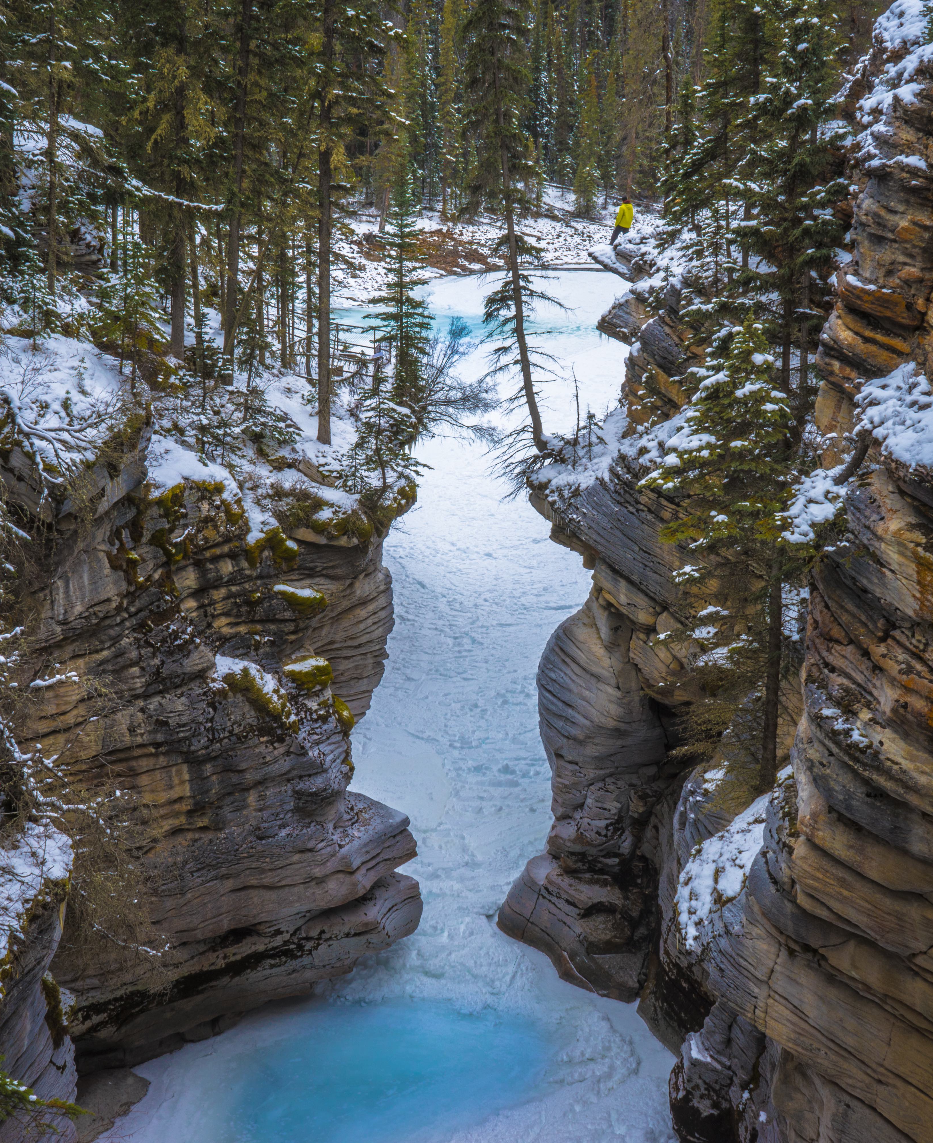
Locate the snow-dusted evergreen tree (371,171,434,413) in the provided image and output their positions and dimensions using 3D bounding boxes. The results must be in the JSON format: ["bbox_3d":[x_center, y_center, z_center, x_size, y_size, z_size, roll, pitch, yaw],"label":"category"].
[{"bbox_3d":[-1.455,-6.353,45.748,1.471,5.516,1.471,1,13,0],"label":"snow-dusted evergreen tree"}]

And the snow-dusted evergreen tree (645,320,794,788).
[{"bbox_3d":[4.279,-0.199,33.810,2.513,8.093,2.513,1,13,0],"label":"snow-dusted evergreen tree"}]

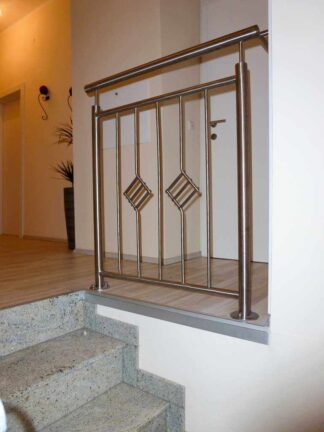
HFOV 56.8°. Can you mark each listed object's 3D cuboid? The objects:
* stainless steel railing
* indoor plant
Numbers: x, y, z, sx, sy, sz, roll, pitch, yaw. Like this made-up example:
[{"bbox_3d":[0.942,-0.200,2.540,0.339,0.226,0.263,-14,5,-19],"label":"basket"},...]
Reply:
[{"bbox_3d":[-0.004,-0.144,1.245,0.882,1.000,0.100,0,2,34],"label":"stainless steel railing"},{"bbox_3d":[-0.890,-0.325,3.001,0.400,1.290,0.400,-1,2,0],"label":"indoor plant"}]

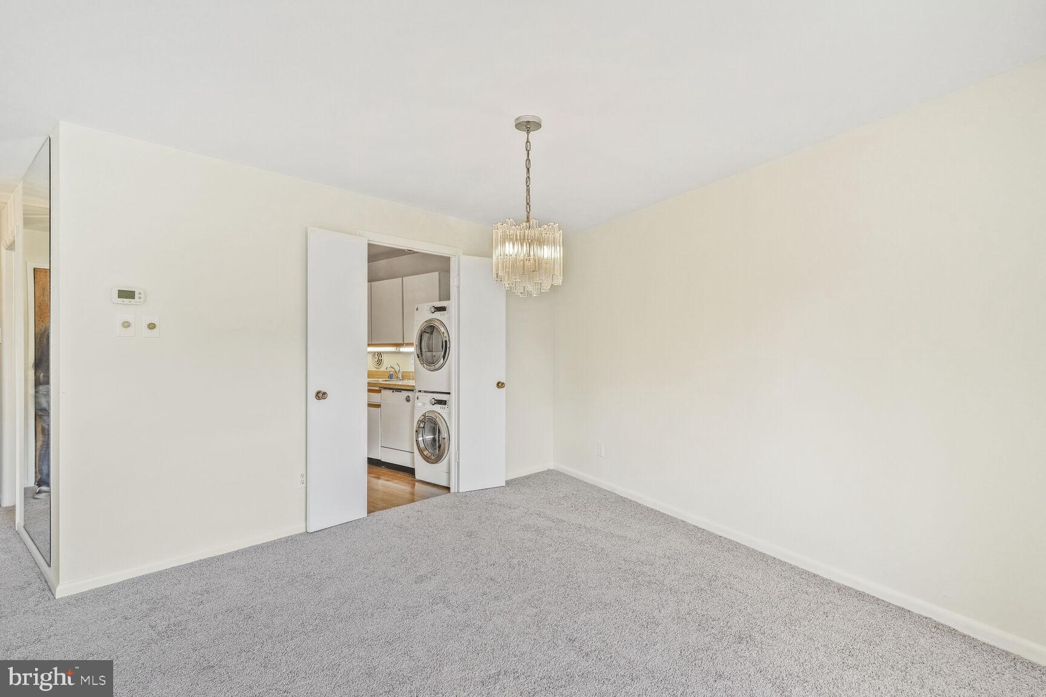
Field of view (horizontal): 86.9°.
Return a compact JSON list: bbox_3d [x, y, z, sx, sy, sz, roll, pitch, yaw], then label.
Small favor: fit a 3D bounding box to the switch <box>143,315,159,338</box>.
[{"bbox_3d":[-2.032,-0.120,3.018,0.022,0.119,0.077,0,0,40],"label":"switch"}]

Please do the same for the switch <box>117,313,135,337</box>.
[{"bbox_3d":[-2.107,-0.123,2.930,0.022,0.119,0.077,0,0,40],"label":"switch"}]

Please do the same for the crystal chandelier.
[{"bbox_3d":[0.023,-0.683,2.700,0.340,0.865,0.340,0,0,0],"label":"crystal chandelier"}]

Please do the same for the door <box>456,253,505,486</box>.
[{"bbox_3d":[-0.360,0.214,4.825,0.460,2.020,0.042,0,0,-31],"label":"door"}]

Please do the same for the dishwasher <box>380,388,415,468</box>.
[{"bbox_3d":[-1.040,0.810,5.690,0.600,0.800,0.600,0,0,42],"label":"dishwasher"}]

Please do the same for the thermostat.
[{"bbox_3d":[-2.099,-0.281,2.933,0.030,0.090,0.145,0,0,40],"label":"thermostat"}]

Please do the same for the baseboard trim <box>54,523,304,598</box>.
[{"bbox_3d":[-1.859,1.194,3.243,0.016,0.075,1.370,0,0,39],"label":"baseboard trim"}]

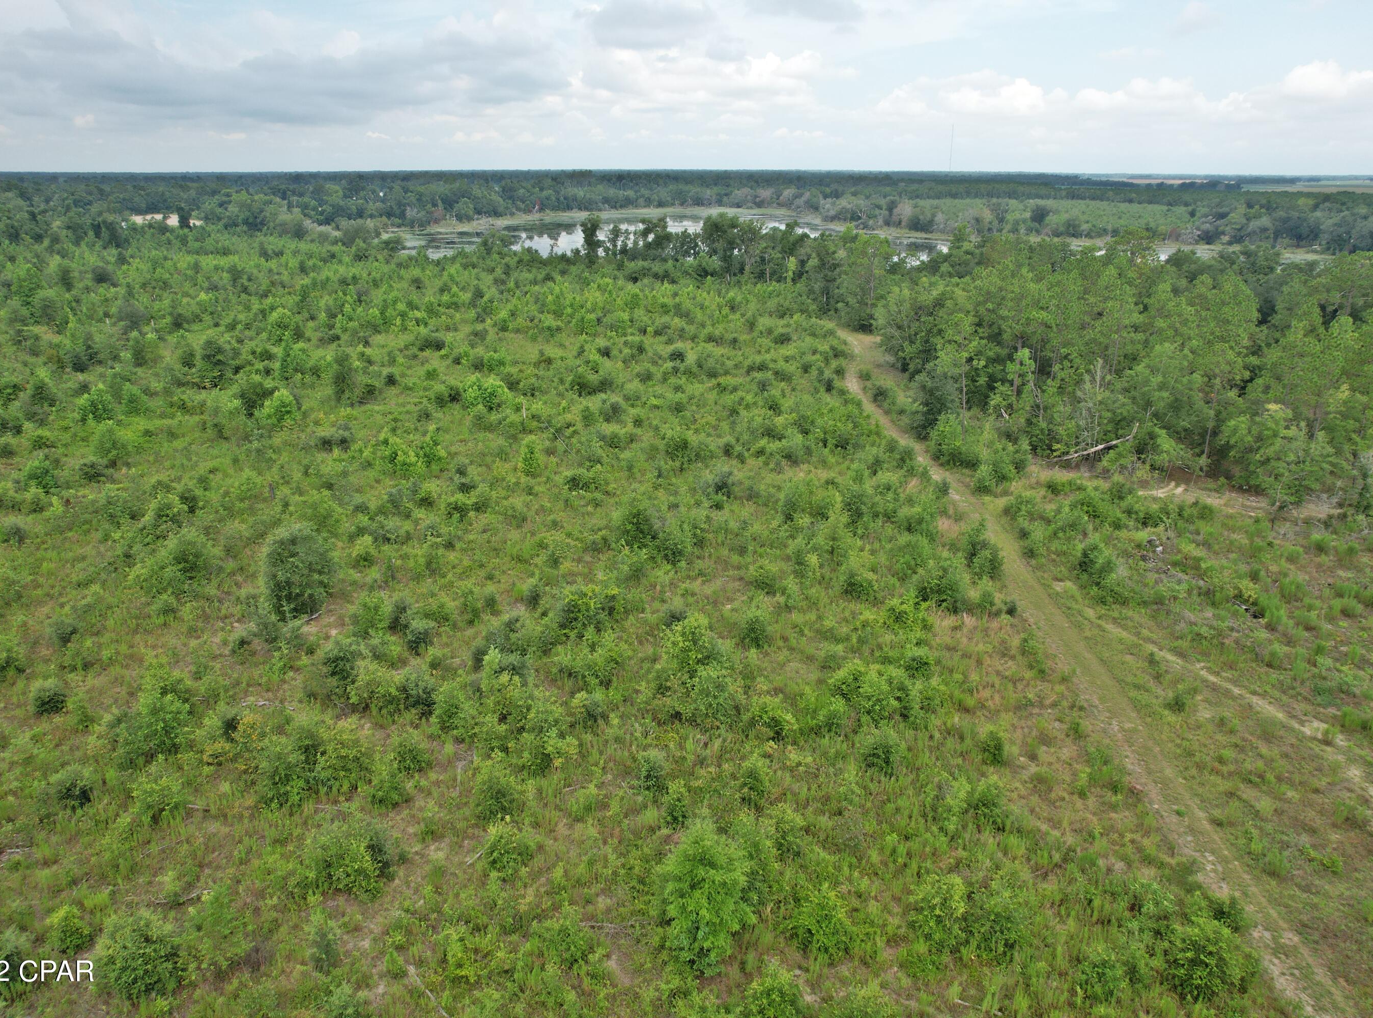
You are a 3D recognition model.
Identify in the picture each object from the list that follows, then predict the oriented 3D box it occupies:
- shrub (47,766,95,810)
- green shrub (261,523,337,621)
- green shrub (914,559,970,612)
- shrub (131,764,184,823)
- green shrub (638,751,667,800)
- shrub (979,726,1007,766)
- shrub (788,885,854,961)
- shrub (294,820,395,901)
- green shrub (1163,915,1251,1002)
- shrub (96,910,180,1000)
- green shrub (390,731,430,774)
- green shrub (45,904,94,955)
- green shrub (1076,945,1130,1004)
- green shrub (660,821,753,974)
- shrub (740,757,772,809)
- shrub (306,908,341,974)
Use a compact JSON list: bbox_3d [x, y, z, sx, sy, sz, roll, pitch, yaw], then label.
[{"bbox_3d":[-26.115,11.812,39.568,1.682,1.852,1.632,-15,25,-36],"label":"shrub"},{"bbox_3d":[-18.266,2.981,43.960,3.220,4.600,3.120,0,20,0],"label":"green shrub"},{"bbox_3d":[12.403,3.702,45.366,2.610,2.470,2.530,0,20,0],"label":"green shrub"},{"bbox_3d":[-21.894,11.820,38.596,1.912,2.509,1.854,-13,24,-32],"label":"shrub"},{"bbox_3d":[-1.149,9.017,31.546,0.970,1.720,0.940,0,20,0],"label":"green shrub"},{"bbox_3d":[13.926,10.785,42.478,1.228,1.926,1.191,8,21,20],"label":"shrub"},{"bbox_3d":[3.661,11.243,25.373,1.760,1.720,1.710,0,20,0],"label":"shrub"},{"bbox_3d":[-13.024,13.389,35.770,3.681,2.454,2.900,-9,22,-23],"label":"shrub"},{"bbox_3d":[17.043,14.707,30.593,2.523,2.621,2.447,14,24,33],"label":"green shrub"},{"bbox_3d":[-18.331,14.921,31.250,2.411,2.624,2.411,-14,24,-35],"label":"shrub"},{"bbox_3d":[-9.818,8.631,33.109,1.410,1.340,1.370,0,20,0],"label":"green shrub"},{"bbox_3d":[-21.802,14.835,32.968,1.357,1.605,1.357,-16,25,-37],"label":"green shrub"},{"bbox_3d":[11.821,13.232,26.516,1.360,1.270,1.320,0,20,0],"label":"green shrub"},{"bbox_3d":[0.515,10.224,24.577,2.440,4.160,2.370,0,20,0],"label":"green shrub"},{"bbox_3d":[2.515,10.071,34.240,1.130,1.940,1.090,0,20,0],"label":"shrub"},{"bbox_3d":[-10.546,12.518,27.106,0.820,2.050,0.800,0,20,0],"label":"shrub"}]

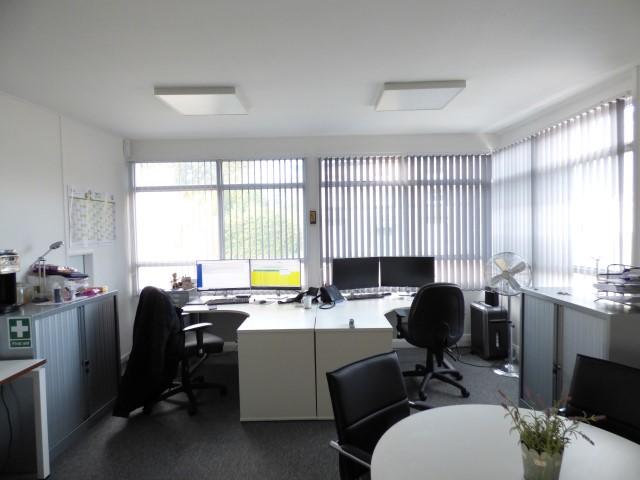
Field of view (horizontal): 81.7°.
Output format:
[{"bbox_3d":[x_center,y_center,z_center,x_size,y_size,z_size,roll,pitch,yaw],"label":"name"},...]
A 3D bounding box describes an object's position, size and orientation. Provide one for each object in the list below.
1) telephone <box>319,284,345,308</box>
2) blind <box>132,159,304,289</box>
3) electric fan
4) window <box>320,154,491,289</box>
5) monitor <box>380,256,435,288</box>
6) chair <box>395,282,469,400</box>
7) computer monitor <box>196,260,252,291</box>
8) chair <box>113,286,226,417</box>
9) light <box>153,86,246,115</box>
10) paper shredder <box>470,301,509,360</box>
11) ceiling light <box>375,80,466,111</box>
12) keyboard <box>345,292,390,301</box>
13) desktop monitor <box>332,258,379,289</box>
[{"bbox_3d":[0.138,0.567,3.815,0.190,0.145,0.190,-3,4,-35],"label":"telephone"},{"bbox_3d":[-1.244,-0.186,4.550,2.120,1.580,0.100,-1,3,2],"label":"blind"},{"bbox_3d":[1.899,0.730,3.707,0.450,1.220,0.350,1,4,41],"label":"electric fan"},{"bbox_3d":[1.025,-0.188,4.403,2.020,1.590,0.090,-1,3,1],"label":"window"},{"bbox_3d":[0.954,0.355,4.031,0.560,0.345,0.060,-1,3,14],"label":"monitor"},{"bbox_3d":[1.069,0.869,3.477,0.620,1.010,0.620,-1,3,2],"label":"chair"},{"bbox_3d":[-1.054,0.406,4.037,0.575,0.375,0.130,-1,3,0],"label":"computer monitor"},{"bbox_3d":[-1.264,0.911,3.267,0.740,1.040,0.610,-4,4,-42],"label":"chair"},{"bbox_3d":[-0.965,-1.169,3.136,0.600,0.060,0.600,-1,3,2],"label":"light"},{"bbox_3d":[1.928,1.030,4.202,0.280,0.570,0.320,-2,3,-8],"label":"paper shredder"},{"bbox_3d":[0.785,-1.152,3.026,0.600,0.055,0.610,-1,3,1],"label":"ceiling light"},{"bbox_3d":[0.512,0.614,3.918,0.440,0.030,0.150,-1,3,-8],"label":"keyboard"},{"bbox_3d":[0.410,0.372,4.079,0.560,0.345,0.060,-2,3,-19],"label":"desktop monitor"}]

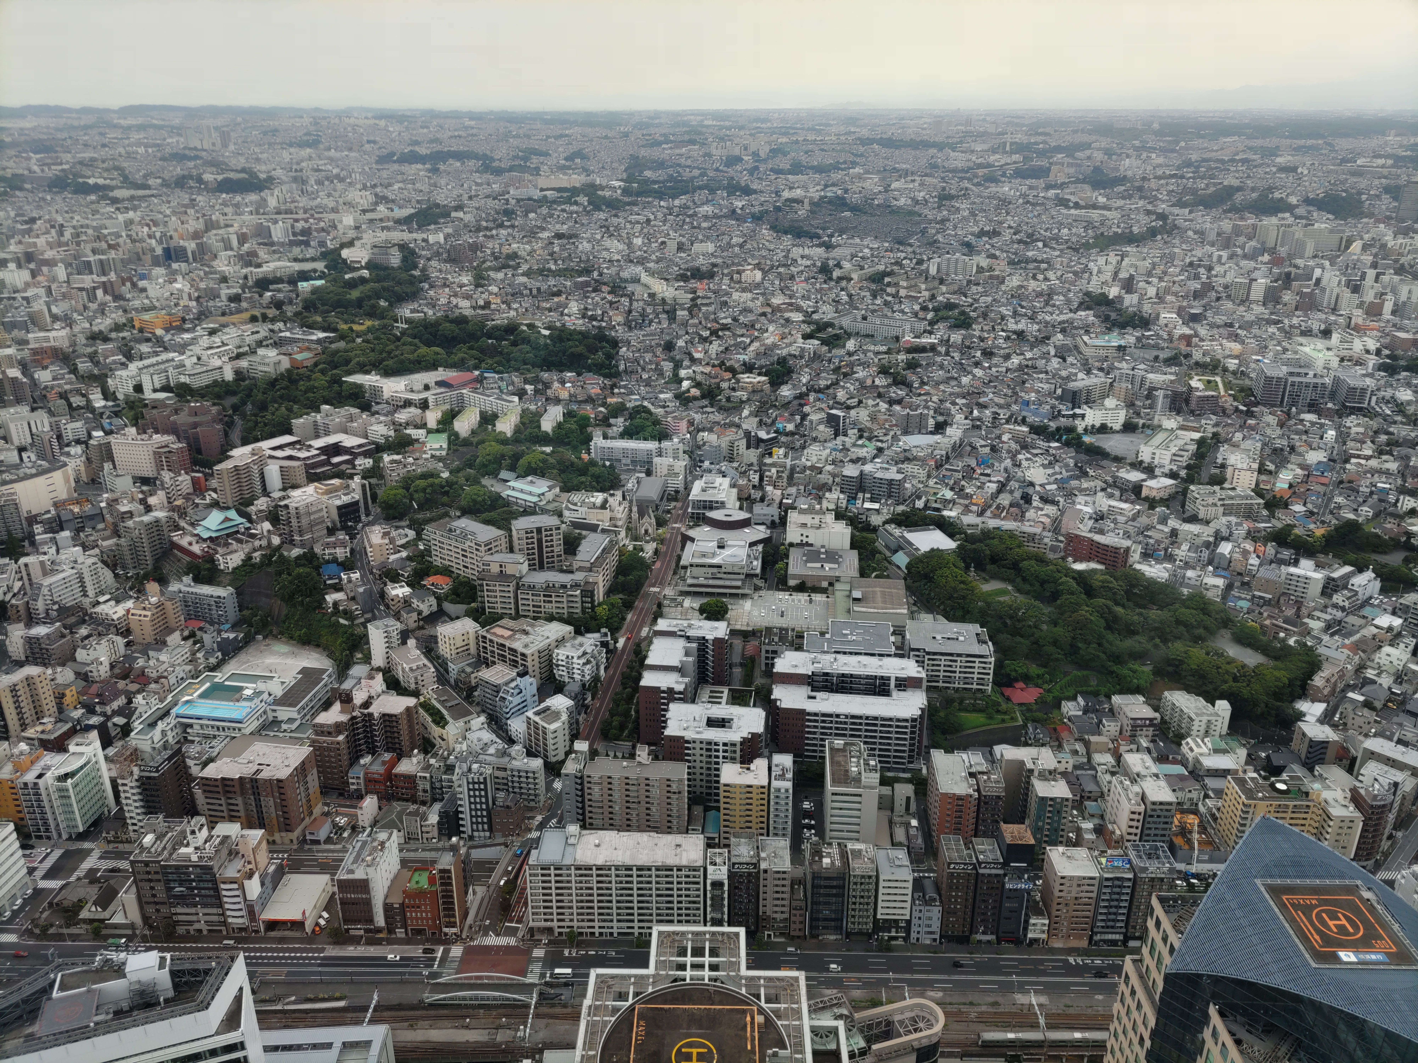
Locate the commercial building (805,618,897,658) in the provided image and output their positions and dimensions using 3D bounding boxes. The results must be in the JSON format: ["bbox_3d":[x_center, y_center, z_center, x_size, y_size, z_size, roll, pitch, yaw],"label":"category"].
[{"bbox_3d":[67.480,60.070,517.890,41.500,19.000,32.000,2,22,5],"label":"commercial building"}]

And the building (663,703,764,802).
[{"bbox_3d":[3.030,93.460,445.880,40.580,31.930,24.470,2,22,4],"label":"building"}]

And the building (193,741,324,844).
[{"bbox_3d":[-179.220,105.100,427.460,36.500,30.600,24.500,3,22,8],"label":"building"}]

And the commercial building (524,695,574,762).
[{"bbox_3d":[-67.310,85.970,464.700,16.600,19.800,16.800,17,28,36],"label":"commercial building"}]

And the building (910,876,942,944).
[{"bbox_3d":[75.660,133.390,375.290,9.810,18.500,13.000,1,22,2],"label":"building"}]

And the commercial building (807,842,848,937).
[{"bbox_3d":[41.640,126.730,376.310,13.200,30.000,15.700,1,22,2],"label":"commercial building"}]

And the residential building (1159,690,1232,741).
[{"bbox_3d":[224.590,84.340,489.930,19.000,14.000,25.000,-4,22,-9],"label":"residential building"}]

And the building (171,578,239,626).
[{"bbox_3d":[-277.690,39.250,590.420,35.500,19.000,9.000,7,23,16],"label":"building"}]

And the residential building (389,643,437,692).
[{"bbox_3d":[-145.000,67.140,523.740,11.200,13.500,28.000,-16,27,-35],"label":"residential building"}]

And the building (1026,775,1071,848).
[{"bbox_3d":[129.650,111.010,408.860,12.400,31.000,12.300,1,22,2],"label":"building"}]

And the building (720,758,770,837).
[{"bbox_3d":[14.150,107.730,418.620,17.360,31.800,17.480,1,22,3],"label":"building"}]

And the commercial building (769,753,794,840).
[{"bbox_3d":[28.760,108.430,422.950,7.900,32.500,21.500,1,22,3],"label":"commercial building"}]

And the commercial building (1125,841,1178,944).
[{"bbox_3d":[152.020,127.320,372.630,13.000,34.800,12.800,1,22,2],"label":"commercial building"}]

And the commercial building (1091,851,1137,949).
[{"bbox_3d":[139.360,128.250,372.730,10.500,33.000,12.500,1,22,1],"label":"commercial building"}]

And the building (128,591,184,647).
[{"bbox_3d":[-301.910,48.080,584.630,17.500,23.500,18.500,3,22,8],"label":"building"}]

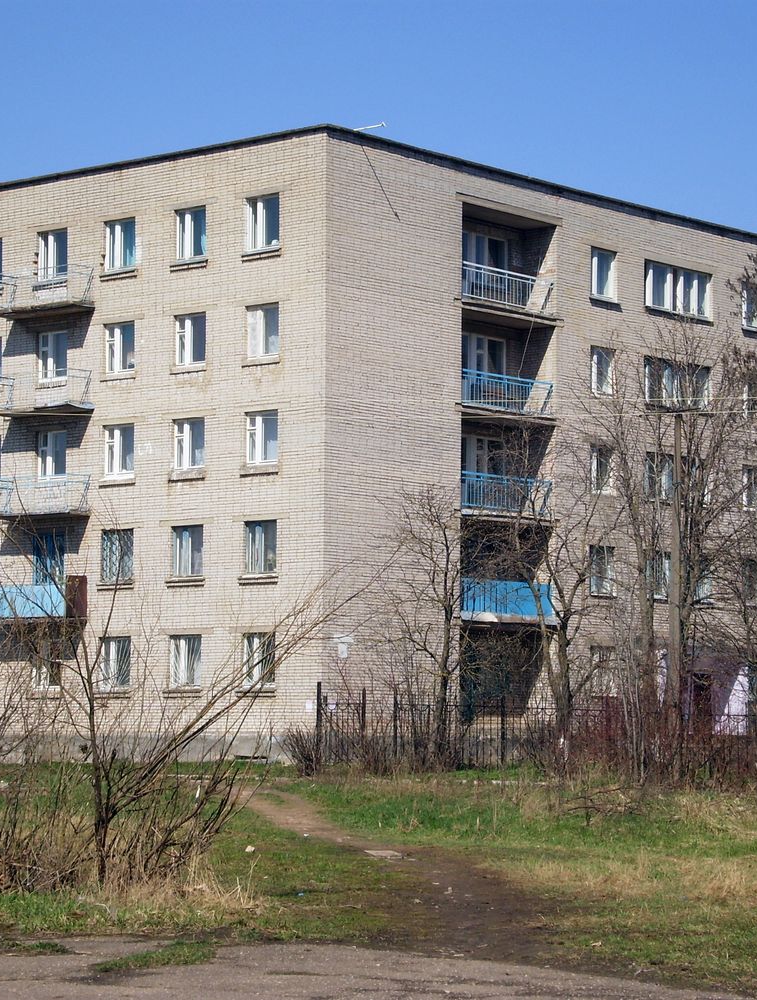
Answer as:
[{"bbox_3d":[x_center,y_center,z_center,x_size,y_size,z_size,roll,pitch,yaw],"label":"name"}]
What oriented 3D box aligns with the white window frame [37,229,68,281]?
[{"bbox_3d":[-8.632,-6.537,65.798,1.124,1.340,0.150,-4,-7,35],"label":"white window frame"}]

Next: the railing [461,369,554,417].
[{"bbox_3d":[3.366,-2.775,64.573,0.080,0.920,4.149,-3,-5,40],"label":"railing"}]

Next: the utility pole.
[{"bbox_3d":[6.567,2.032,54.502,0.260,8.069,0.260,0,-6,0],"label":"utility pole"}]

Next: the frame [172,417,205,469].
[{"bbox_3d":[-4.912,-1.441,63.938,1.120,1.400,0.120,-4,-6,37],"label":"frame"}]

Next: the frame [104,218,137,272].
[{"bbox_3d":[-6.681,-6.648,64.404,1.097,1.365,0.150,-4,-7,35],"label":"frame"}]

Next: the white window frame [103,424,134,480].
[{"bbox_3d":[-6.663,-1.256,63.850,1.106,1.382,0.150,-4,-7,35],"label":"white window frame"}]

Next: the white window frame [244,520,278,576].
[{"bbox_3d":[-2.821,1.208,60.118,1.120,1.370,0.130,-3,-5,40],"label":"white window frame"}]

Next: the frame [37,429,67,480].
[{"bbox_3d":[-8.556,-1.110,65.172,1.120,1.370,0.130,-3,-5,40],"label":"frame"}]

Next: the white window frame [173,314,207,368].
[{"bbox_3d":[-4.682,-3.990,62.072,1.120,1.370,0.130,-3,-5,40],"label":"white window frame"}]

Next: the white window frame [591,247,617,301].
[{"bbox_3d":[6.166,-6.210,68.035,0.150,1.411,1.153,-5,-8,45],"label":"white window frame"}]

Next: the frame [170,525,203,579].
[{"bbox_3d":[-4.920,1.332,63.674,1.120,1.400,0.120,-4,-6,37],"label":"frame"}]

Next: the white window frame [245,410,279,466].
[{"bbox_3d":[-2.838,-1.511,61.121,1.078,1.363,0.150,-4,-7,35],"label":"white window frame"}]

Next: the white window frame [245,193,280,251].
[{"bbox_3d":[-2.947,-7.100,63.037,1.120,1.400,0.120,-4,-6,37],"label":"white window frame"}]

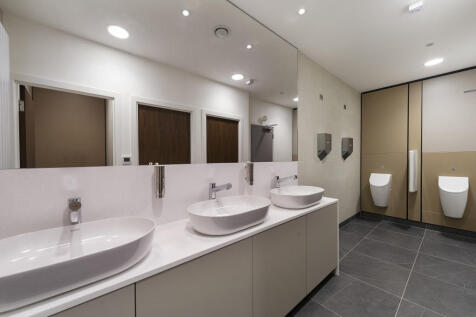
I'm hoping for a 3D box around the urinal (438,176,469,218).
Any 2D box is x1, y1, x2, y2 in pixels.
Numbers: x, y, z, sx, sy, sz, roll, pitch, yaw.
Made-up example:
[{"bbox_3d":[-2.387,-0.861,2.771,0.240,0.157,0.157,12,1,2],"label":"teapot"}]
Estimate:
[{"bbox_3d":[3.357,0.612,2.877,0.320,0.635,0.320,0,0,-41],"label":"urinal"}]

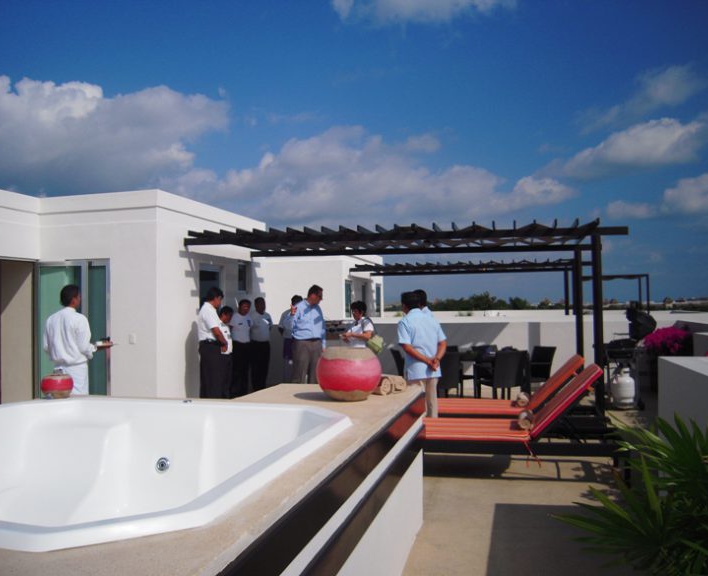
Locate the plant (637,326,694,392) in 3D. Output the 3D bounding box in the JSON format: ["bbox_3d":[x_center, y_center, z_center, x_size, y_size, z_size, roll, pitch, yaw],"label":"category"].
[{"bbox_3d":[5.175,1.189,10.390,0.800,1.100,0.800,-1,-2,15],"label":"plant"}]

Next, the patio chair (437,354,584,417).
[{"bbox_3d":[1.679,1.213,6.788,2.000,0.930,0.650,-1,-2,15],"label":"patio chair"}]

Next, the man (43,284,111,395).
[{"bbox_3d":[-2.822,0.850,6.271,0.520,1.740,0.480,-1,-2,22],"label":"man"}]

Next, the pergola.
[{"bbox_3d":[0.818,0.480,9.398,5.880,2.570,2.700,-1,-2,15],"label":"pergola"}]

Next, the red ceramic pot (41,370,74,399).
[{"bbox_3d":[-1.967,0.644,4.150,0.217,0.180,0.217,-1,-2,0],"label":"red ceramic pot"}]

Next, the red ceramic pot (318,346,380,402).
[{"bbox_3d":[-0.033,0.541,3.958,0.410,0.325,0.410,-1,-2,0],"label":"red ceramic pot"}]

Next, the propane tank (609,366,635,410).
[{"bbox_3d":[3.749,1.401,8.656,0.325,0.570,0.325,-1,-2,15],"label":"propane tank"}]

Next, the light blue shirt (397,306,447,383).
[{"bbox_3d":[0.710,0.586,6.442,0.520,0.740,0.330,0,-2,-28],"label":"light blue shirt"}]

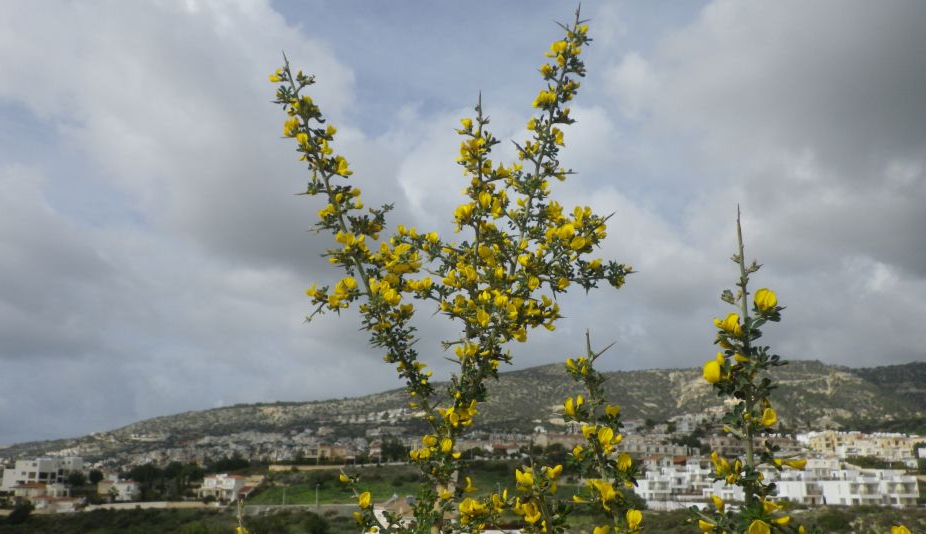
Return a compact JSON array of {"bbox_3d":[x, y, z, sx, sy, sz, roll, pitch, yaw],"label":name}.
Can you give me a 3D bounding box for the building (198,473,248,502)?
[{"bbox_3d":[-69.622,64.099,205.000,12.000,8.200,10.000,0,-16,0],"label":"building"}]

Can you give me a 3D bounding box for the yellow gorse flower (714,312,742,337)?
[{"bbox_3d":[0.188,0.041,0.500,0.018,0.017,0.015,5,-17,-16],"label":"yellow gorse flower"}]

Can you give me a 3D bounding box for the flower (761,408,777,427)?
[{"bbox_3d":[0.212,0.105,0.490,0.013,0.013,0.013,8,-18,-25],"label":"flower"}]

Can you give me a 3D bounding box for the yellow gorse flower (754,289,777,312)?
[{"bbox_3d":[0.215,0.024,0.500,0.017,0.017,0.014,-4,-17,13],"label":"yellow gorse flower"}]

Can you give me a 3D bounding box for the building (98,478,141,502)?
[{"bbox_3d":[-105.031,68.140,215.000,12.000,7.200,9.500,2,-17,-5],"label":"building"}]

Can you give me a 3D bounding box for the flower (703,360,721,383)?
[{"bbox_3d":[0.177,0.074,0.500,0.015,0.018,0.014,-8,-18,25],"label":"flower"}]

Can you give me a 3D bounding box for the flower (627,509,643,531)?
[{"bbox_3d":[0.148,0.218,0.610,0.014,0.018,0.014,2,-17,-5],"label":"flower"}]

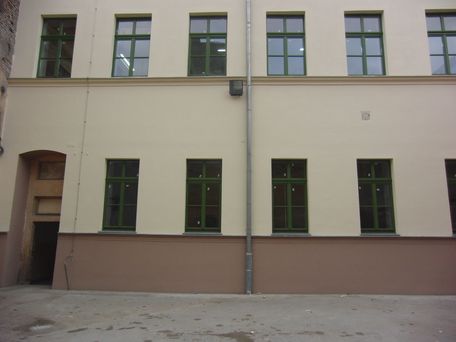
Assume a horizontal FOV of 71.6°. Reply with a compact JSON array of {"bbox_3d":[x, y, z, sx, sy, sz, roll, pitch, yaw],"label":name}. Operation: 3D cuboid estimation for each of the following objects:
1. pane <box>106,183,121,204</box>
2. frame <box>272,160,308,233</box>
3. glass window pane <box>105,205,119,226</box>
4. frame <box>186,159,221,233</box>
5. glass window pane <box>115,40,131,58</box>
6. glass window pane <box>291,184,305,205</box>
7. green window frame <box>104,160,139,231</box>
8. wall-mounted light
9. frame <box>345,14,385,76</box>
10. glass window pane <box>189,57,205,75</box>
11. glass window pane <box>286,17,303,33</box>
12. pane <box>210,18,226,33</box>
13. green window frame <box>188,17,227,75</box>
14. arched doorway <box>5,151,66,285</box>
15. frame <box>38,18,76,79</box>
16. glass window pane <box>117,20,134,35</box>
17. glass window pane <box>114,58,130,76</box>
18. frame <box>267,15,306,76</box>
[{"bbox_3d":[-3.189,0.637,8.823,0.415,0.609,0.030,0,-9,2],"label":"pane"},{"bbox_3d":[1.668,0.686,8.638,0.930,1.969,0.100,0,-10,2],"label":"frame"},{"bbox_3d":[-3.176,1.234,8.683,0.380,0.571,0.030,0,-10,2],"label":"glass window pane"},{"bbox_3d":[-0.643,0.664,8.743,0.976,1.951,0.100,0,-9,2],"label":"frame"},{"bbox_3d":[-3.142,-3.678,9.540,0.465,0.566,0.030,0,-9,2],"label":"glass window pane"},{"bbox_3d":[1.915,0.653,8.631,0.345,0.601,0.030,0,-10,2],"label":"glass window pane"},{"bbox_3d":[-2.923,0.652,8.822,0.973,1.951,0.100,0,-9,2],"label":"green window frame"},{"bbox_3d":[0.241,-2.314,8.837,0.376,0.385,0.220,0,-9,2],"label":"wall-mounted light"},{"bbox_3d":[4.006,-3.671,9.309,1.105,1.985,0.100,0,-9,2],"label":"frame"},{"bbox_3d":[-0.882,-3.113,9.370,0.461,0.604,0.030,0,-9,2],"label":"glass window pane"},{"bbox_3d":[2.000,-4.354,9.475,0.491,0.478,0.030,0,-10,2],"label":"glass window pane"},{"bbox_3d":[-0.293,-4.367,9.546,0.484,0.455,0.030,0,-10,2],"label":"pane"},{"bbox_3d":[-0.580,-3.723,9.450,1.118,1.946,0.100,0,-10,2],"label":"green window frame"},{"bbox_3d":[-5.192,1.276,8.786,1.329,3.680,0.450,0,-10,2],"label":"arched doorway"},{"bbox_3d":[-5.132,-3.720,9.624,1.101,1.985,0.100,0,-9,2],"label":"frame"},{"bbox_3d":[-3.112,-4.358,9.653,0.458,0.452,0.030,0,-9,2],"label":"glass window pane"},{"bbox_3d":[-3.128,-3.082,9.412,0.457,0.544,0.030,0,-10,2],"label":"glass window pane"},{"bbox_3d":[1.707,-3.716,9.381,1.115,1.963,0.100,0,-10,2],"label":"frame"}]

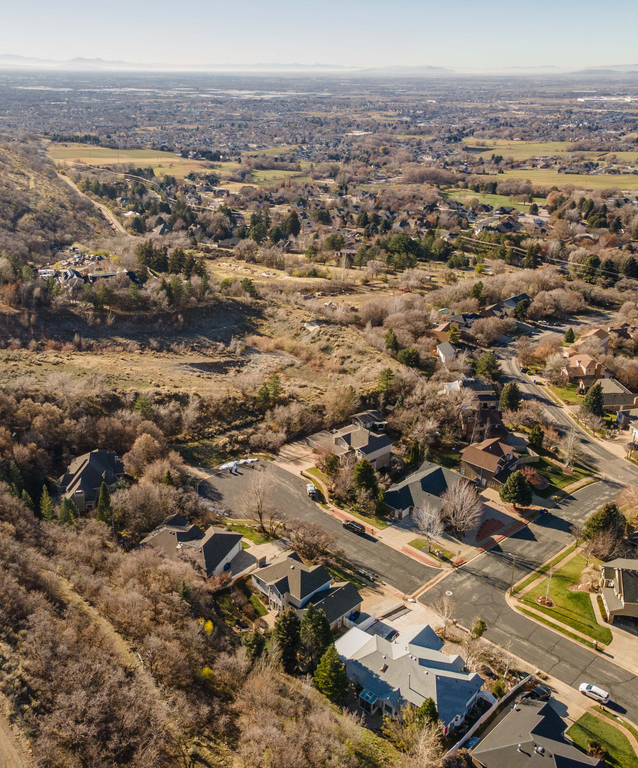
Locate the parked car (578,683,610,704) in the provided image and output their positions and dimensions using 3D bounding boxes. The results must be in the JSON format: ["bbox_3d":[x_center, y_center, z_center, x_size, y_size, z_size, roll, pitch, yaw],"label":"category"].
[{"bbox_3d":[48.190,53.850,124.180,4.750,1.650,1.870,18,30,35],"label":"parked car"}]

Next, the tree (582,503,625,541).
[{"bbox_3d":[66.735,32.462,165.458,9.788,10.083,9.788,0,24,0],"label":"tree"}]

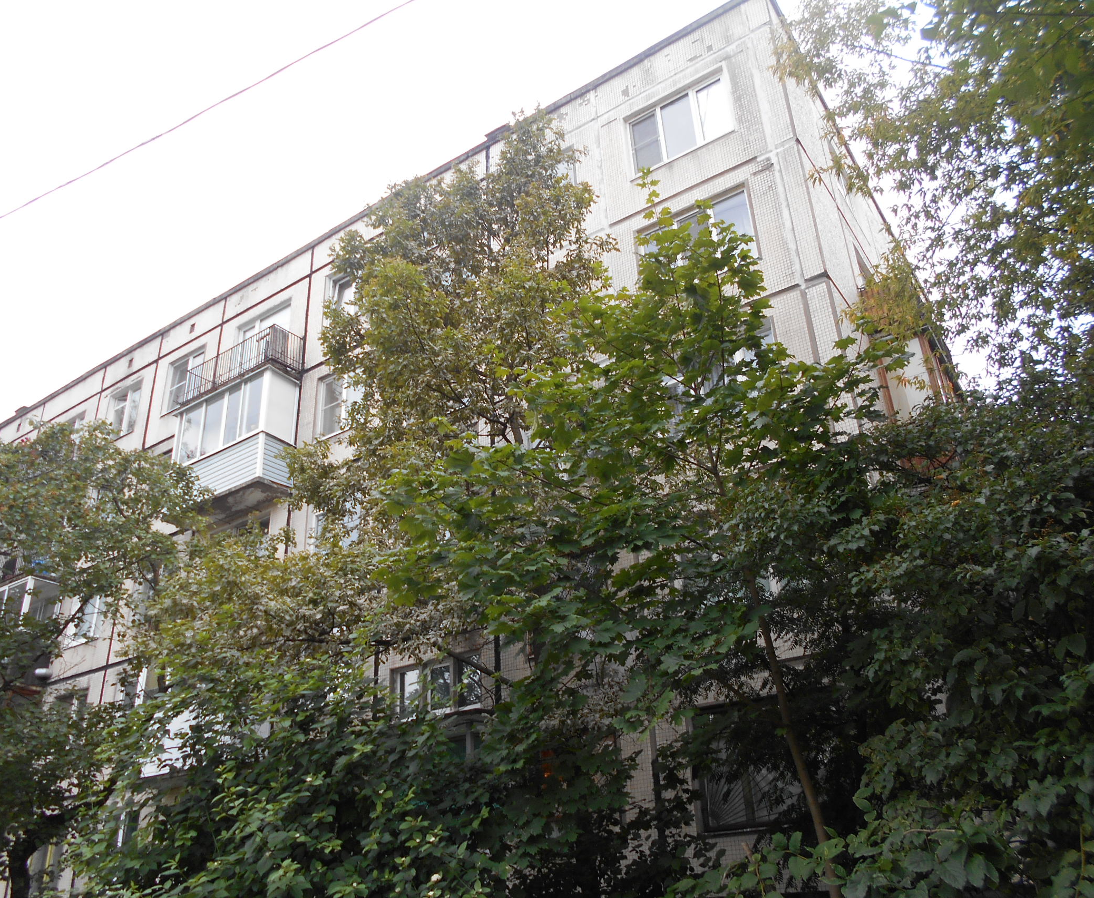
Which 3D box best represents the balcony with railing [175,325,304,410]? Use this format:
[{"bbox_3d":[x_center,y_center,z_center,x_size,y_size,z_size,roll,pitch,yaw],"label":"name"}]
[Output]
[{"bbox_3d":[-6.884,-1.649,20.280,3.130,1.021,0.845,-19,-30,30],"label":"balcony with railing"}]

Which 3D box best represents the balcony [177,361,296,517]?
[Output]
[{"bbox_3d":[-6.825,0.023,19.485,3.202,2.650,0.856,-19,-30,30],"label":"balcony"}]

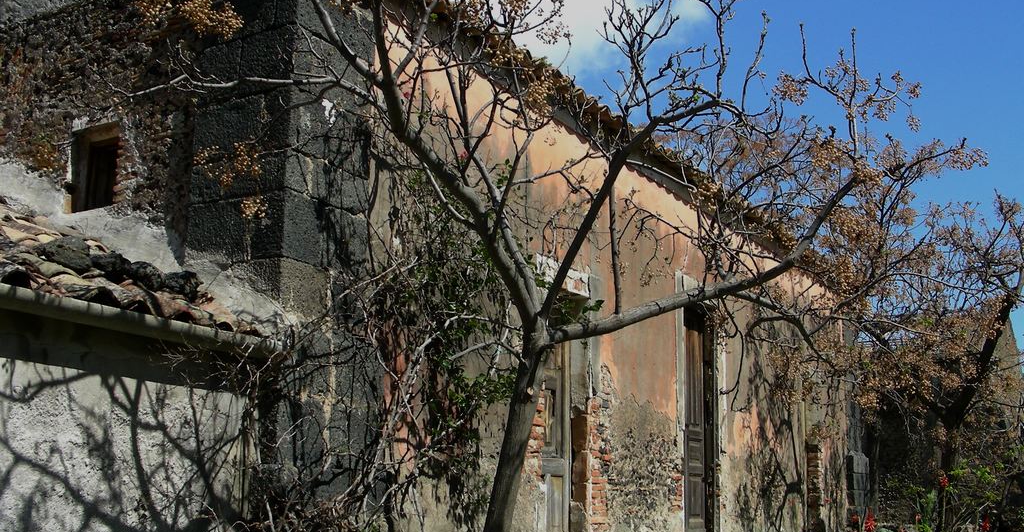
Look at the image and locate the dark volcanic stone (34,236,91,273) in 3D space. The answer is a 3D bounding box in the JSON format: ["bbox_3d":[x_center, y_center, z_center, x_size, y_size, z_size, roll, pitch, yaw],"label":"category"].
[{"bbox_3d":[-2.495,-0.064,6.240,0.260,0.180,0.320,-7,-15,31],"label":"dark volcanic stone"}]

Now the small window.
[{"bbox_3d":[-3.034,-0.703,8.357,0.490,0.650,0.160,-7,-15,31],"label":"small window"}]

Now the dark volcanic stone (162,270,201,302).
[{"bbox_3d":[-2.041,0.126,6.920,0.210,0.170,0.240,-7,-15,31],"label":"dark volcanic stone"}]

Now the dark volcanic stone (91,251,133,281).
[{"bbox_3d":[-2.329,-0.003,6.520,0.210,0.160,0.250,-7,-15,31],"label":"dark volcanic stone"}]

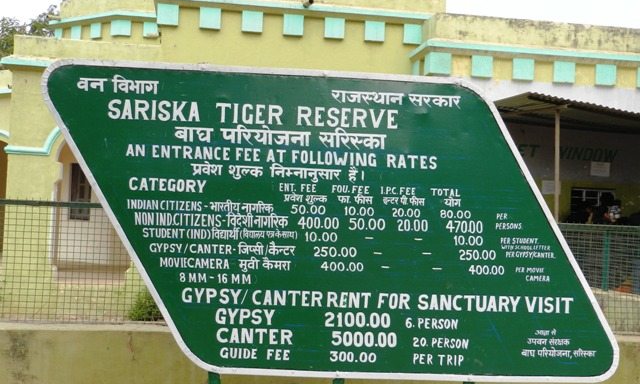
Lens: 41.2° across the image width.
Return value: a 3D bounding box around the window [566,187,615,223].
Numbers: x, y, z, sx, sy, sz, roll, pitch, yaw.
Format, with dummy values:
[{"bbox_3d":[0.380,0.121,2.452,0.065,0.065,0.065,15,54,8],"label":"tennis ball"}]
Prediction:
[{"bbox_3d":[3.973,0.211,12.400,0.690,0.560,0.120,3,-3,-8],"label":"window"}]

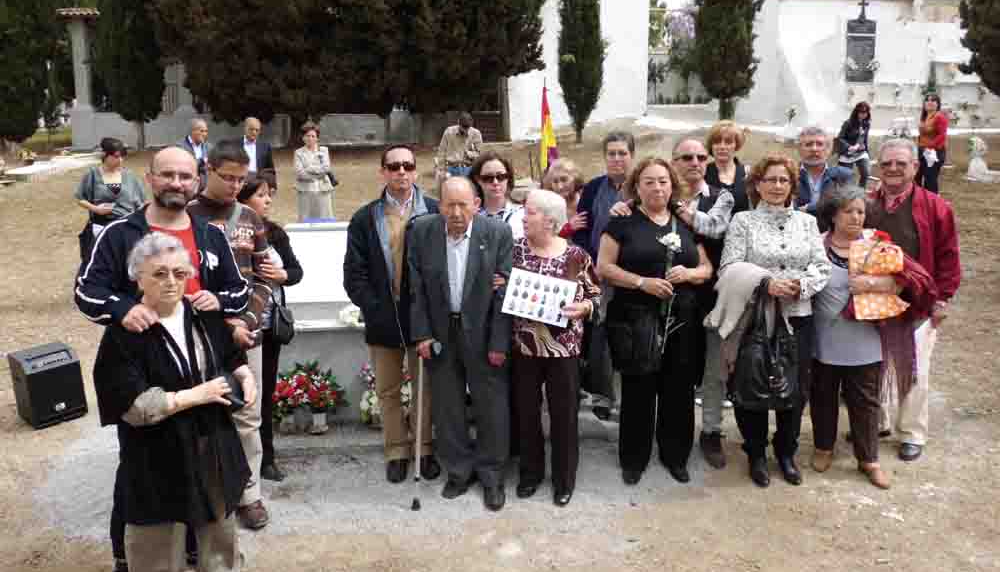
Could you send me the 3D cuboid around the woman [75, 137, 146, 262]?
[{"bbox_3d":[-3.091,-0.368,5.992,0.500,1.610,0.380,-3,6,-32],"label":"woman"}]

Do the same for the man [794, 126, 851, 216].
[{"bbox_3d":[2.074,-0.167,4.941,0.520,1.740,0.340,3,10,20],"label":"man"}]

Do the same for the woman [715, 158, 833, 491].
[{"bbox_3d":[1.401,0.154,3.832,0.540,1.640,0.400,1,6,9],"label":"woman"}]

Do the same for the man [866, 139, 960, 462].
[{"bbox_3d":[2.270,0.053,4.174,0.540,1.710,0.370,3,6,32],"label":"man"}]

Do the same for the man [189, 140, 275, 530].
[{"bbox_3d":[-1.192,0.233,3.372,0.500,1.750,0.400,-6,10,-26],"label":"man"}]

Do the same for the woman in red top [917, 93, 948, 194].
[{"bbox_3d":[6.023,-1.839,10.472,0.360,1.630,0.470,-5,7,-42],"label":"woman in red top"}]

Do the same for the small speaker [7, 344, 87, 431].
[{"bbox_3d":[-2.988,0.666,4.996,0.320,0.420,0.330,8,13,43],"label":"small speaker"}]

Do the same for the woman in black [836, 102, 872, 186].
[{"bbox_3d":[5.052,-1.833,10.673,0.460,1.520,0.400,-1,6,-10],"label":"woman in black"}]

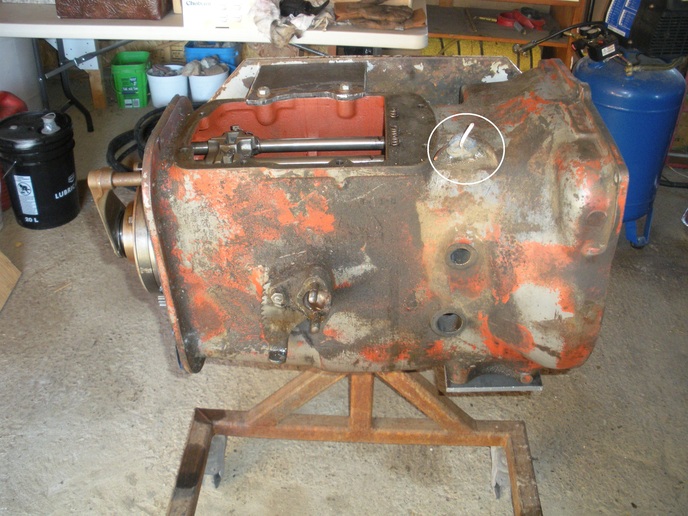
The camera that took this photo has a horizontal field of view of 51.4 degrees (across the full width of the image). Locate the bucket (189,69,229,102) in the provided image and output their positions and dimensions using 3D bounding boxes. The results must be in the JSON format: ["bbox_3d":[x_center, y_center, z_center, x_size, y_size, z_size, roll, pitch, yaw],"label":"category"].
[{"bbox_3d":[-0.775,-0.985,4.096,0.230,0.195,0.230,1,32,-1],"label":"bucket"}]

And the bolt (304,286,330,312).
[{"bbox_3d":[-0.042,0.067,1.160,0.038,0.036,0.032,2,32,0],"label":"bolt"}]

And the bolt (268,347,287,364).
[{"bbox_3d":[-0.115,0.169,1.235,0.029,0.025,0.022,2,32,0],"label":"bolt"}]

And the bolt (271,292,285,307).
[{"bbox_3d":[-0.111,0.069,1.195,0.020,0.019,0.015,2,32,0],"label":"bolt"}]

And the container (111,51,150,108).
[{"bbox_3d":[-1.193,-1.008,4.064,0.200,0.260,0.235,-3,33,-7],"label":"container"}]

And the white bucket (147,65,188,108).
[{"bbox_3d":[-1.003,-0.972,4.069,0.230,0.195,0.230,1,32,-1],"label":"white bucket"}]

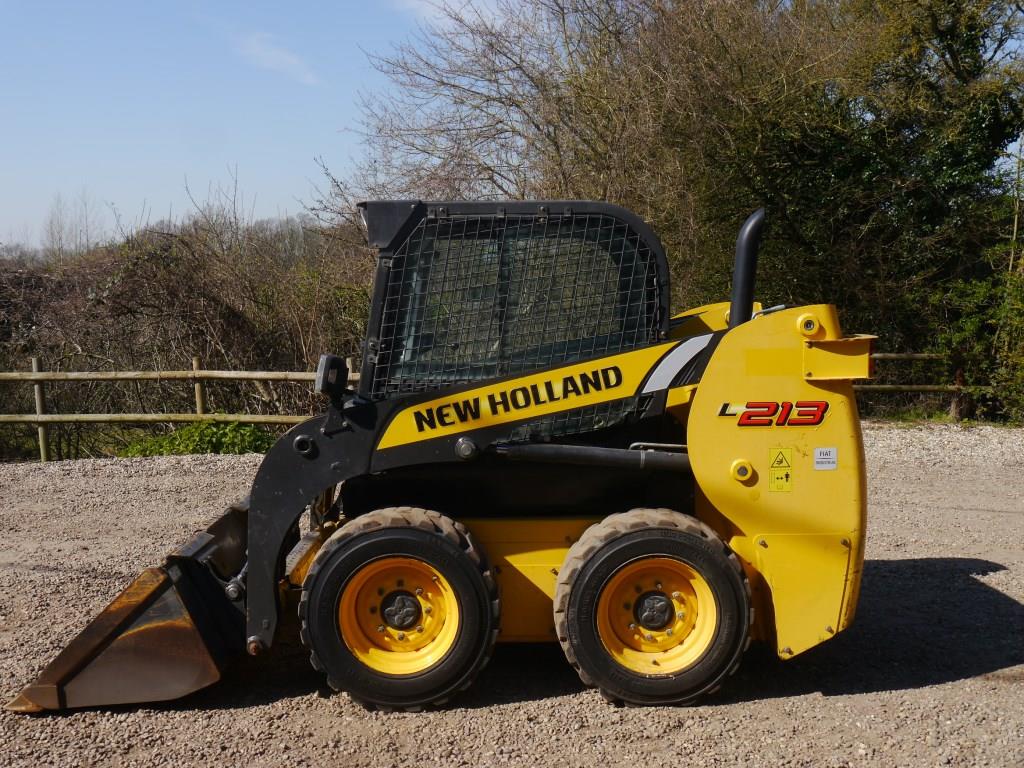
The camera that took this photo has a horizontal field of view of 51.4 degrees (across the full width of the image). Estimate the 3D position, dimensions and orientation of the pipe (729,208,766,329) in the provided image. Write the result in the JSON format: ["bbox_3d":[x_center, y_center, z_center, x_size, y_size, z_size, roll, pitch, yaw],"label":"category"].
[{"bbox_3d":[0.973,-0.462,4.410,0.140,0.525,0.088,0,5,-1],"label":"pipe"}]

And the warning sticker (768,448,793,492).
[{"bbox_3d":[0.995,0.321,3.942,0.086,0.160,0.004,0,5,-1],"label":"warning sticker"}]

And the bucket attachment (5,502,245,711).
[{"bbox_3d":[-1.481,0.869,4.668,0.840,0.575,1.460,0,5,-1],"label":"bucket attachment"}]

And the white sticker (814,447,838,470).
[{"bbox_3d":[1.164,0.278,3.940,0.087,0.082,0.004,0,5,-1],"label":"white sticker"}]

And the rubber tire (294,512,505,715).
[{"bbox_3d":[-0.424,0.853,4.080,0.755,0.755,0.250,0,5,-1],"label":"rubber tire"}]

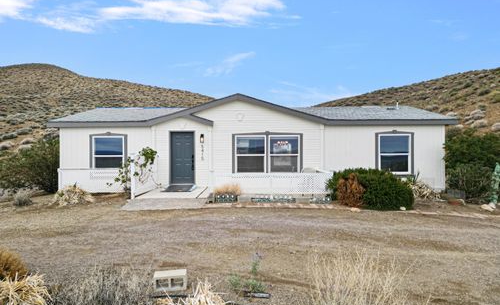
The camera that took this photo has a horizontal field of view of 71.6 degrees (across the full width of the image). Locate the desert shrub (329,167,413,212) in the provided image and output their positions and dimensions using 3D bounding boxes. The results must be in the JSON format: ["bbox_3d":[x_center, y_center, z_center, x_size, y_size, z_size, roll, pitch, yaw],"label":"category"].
[{"bbox_3d":[3.520,0.980,10.200,2.500,1.120,1.900,0,0,0],"label":"desert shrub"}]

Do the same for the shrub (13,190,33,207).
[{"bbox_3d":[-6.830,1.340,10.400,0.600,0.520,0.580,0,0,0],"label":"shrub"}]

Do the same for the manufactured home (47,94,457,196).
[{"bbox_3d":[0.120,-0.370,17.100,15.300,3.750,8.300,0,0,0],"label":"manufactured home"}]

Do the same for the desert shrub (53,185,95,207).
[{"bbox_3d":[-5.430,1.270,10.650,1.270,0.640,1.100,0,0,0],"label":"desert shrub"}]

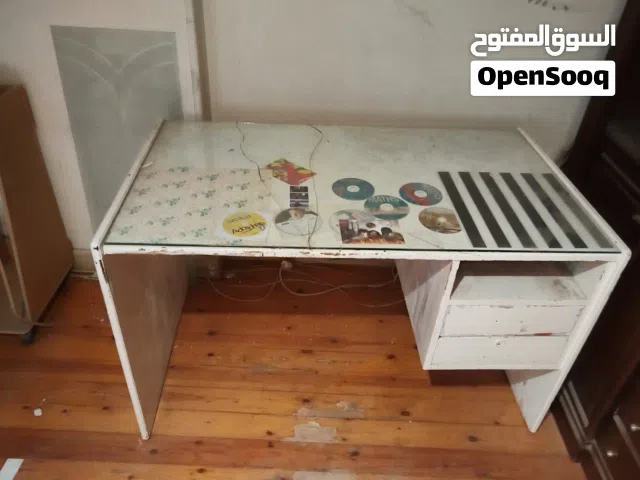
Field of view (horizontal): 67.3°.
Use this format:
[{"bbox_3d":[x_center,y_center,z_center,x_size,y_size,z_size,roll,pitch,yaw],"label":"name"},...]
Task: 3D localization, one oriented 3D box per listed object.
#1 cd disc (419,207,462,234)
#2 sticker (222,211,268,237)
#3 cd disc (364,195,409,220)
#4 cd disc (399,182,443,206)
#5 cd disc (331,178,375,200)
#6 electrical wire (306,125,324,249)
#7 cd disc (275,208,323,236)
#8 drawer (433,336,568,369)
[{"bbox_3d":[0.316,-0.051,1.237,0.120,0.002,0.120,1,36,-4],"label":"cd disc"},{"bbox_3d":[-0.182,-0.039,1.175,0.113,0.001,0.113,1,36,-4],"label":"sticker"},{"bbox_3d":[0.178,-0.087,1.274,0.120,0.002,0.120,1,36,-4],"label":"cd disc"},{"bbox_3d":[0.282,-0.128,1.339,0.120,0.002,0.120,3,36,-2],"label":"cd disc"},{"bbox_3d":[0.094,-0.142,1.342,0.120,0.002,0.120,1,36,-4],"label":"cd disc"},{"bbox_3d":[-0.008,-0.193,1.402,0.066,0.004,0.722,1,36,-4],"label":"electrical wire"},{"bbox_3d":[-0.052,-0.046,1.196,0.120,0.002,0.120,1,36,-4],"label":"cd disc"},{"bbox_3d":[0.503,0.200,1.540,0.378,0.134,0.420,1,36,-4],"label":"drawer"}]

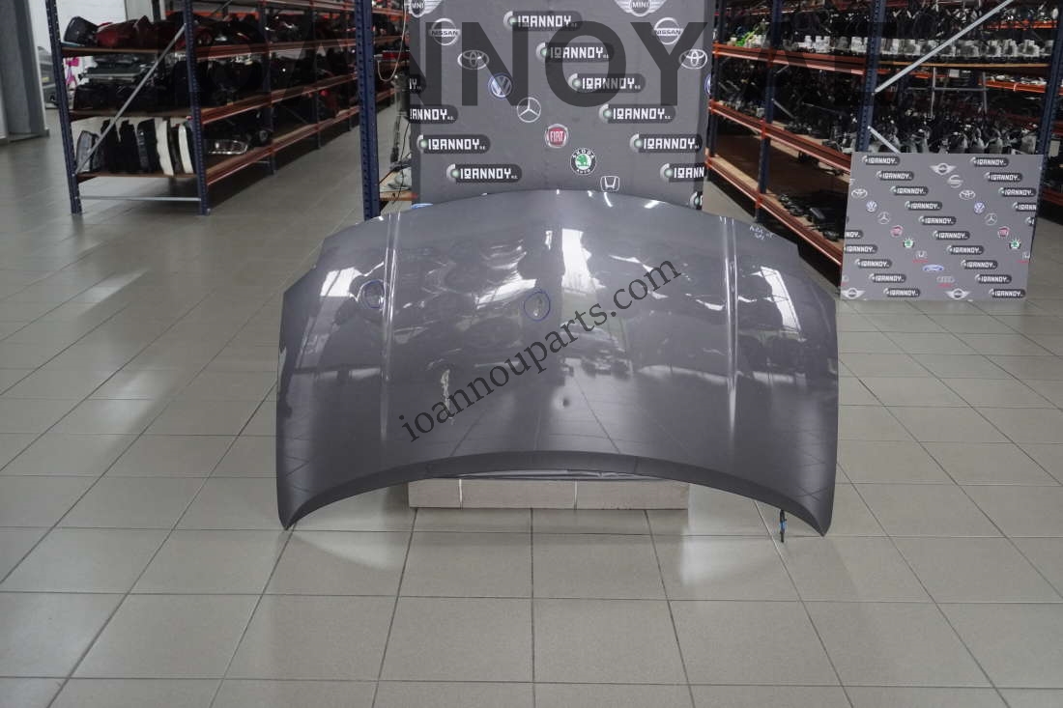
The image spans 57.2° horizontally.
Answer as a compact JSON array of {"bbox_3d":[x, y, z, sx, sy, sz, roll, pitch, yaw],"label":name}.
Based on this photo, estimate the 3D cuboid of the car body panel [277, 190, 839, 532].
[{"bbox_3d":[0.075,0.040,2.614,1.512,0.946,0.230,1,8,-1],"label":"car body panel"}]

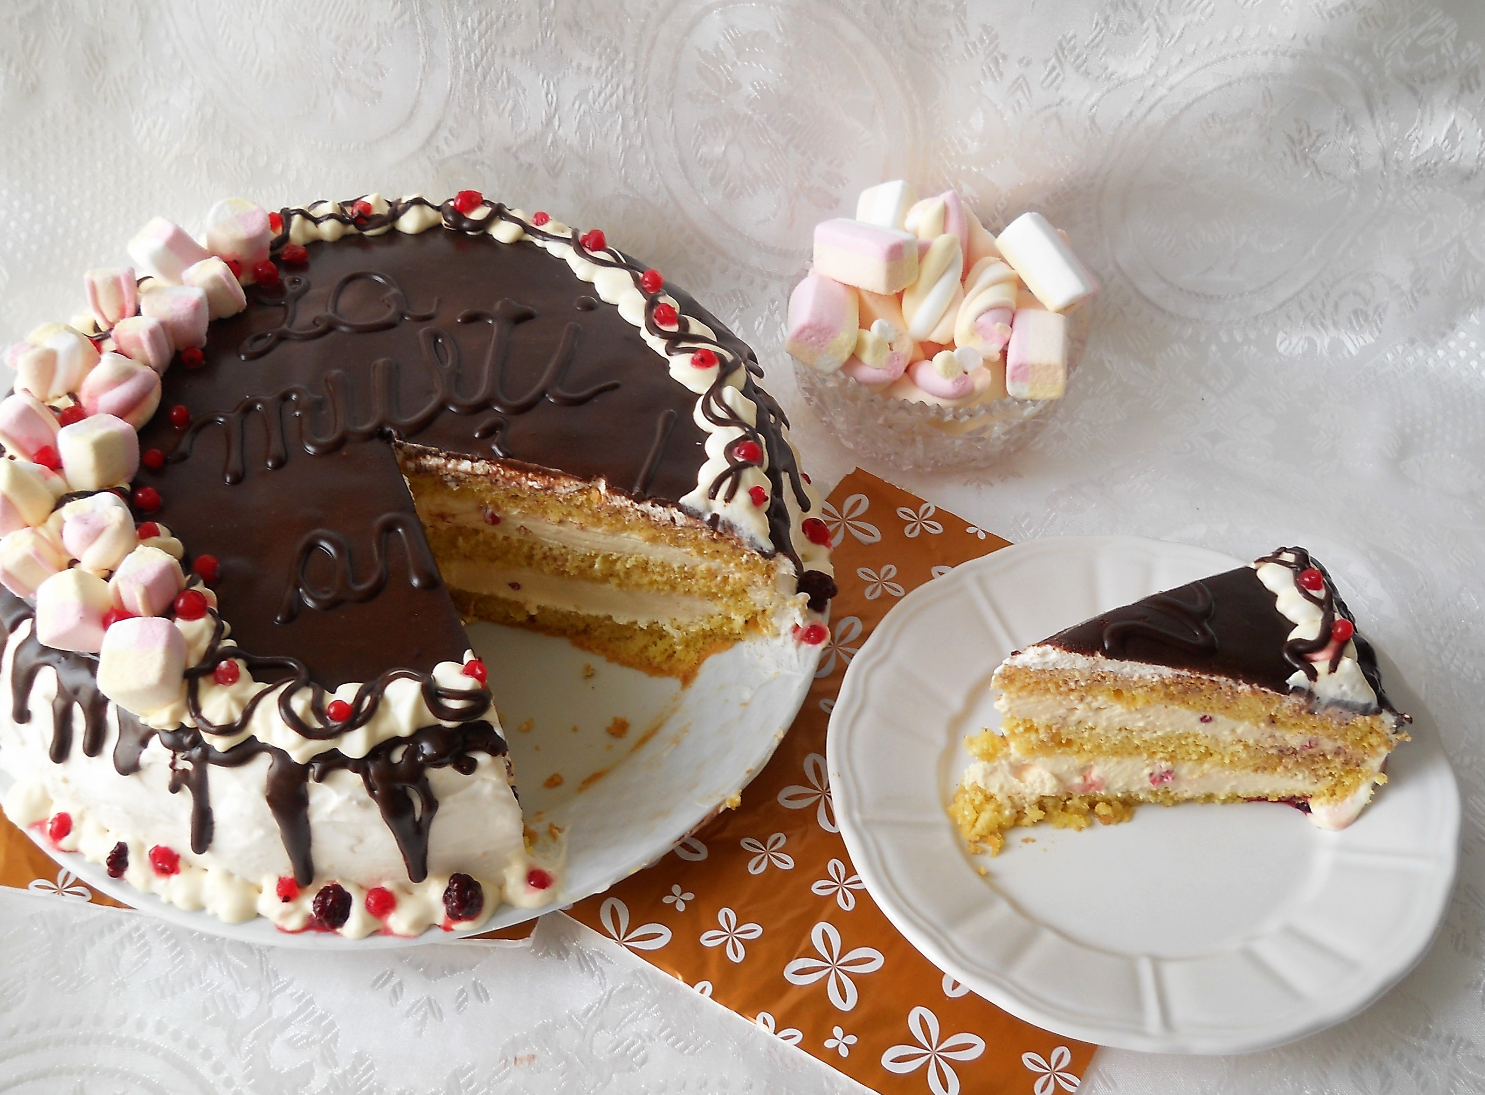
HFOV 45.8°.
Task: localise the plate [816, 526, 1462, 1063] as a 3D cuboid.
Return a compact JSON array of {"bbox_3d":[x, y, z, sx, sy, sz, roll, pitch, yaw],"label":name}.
[{"bbox_3d":[0.132,0.079,0.592,0.207,0.022,0.207,-1,47,1],"label":"plate"}]

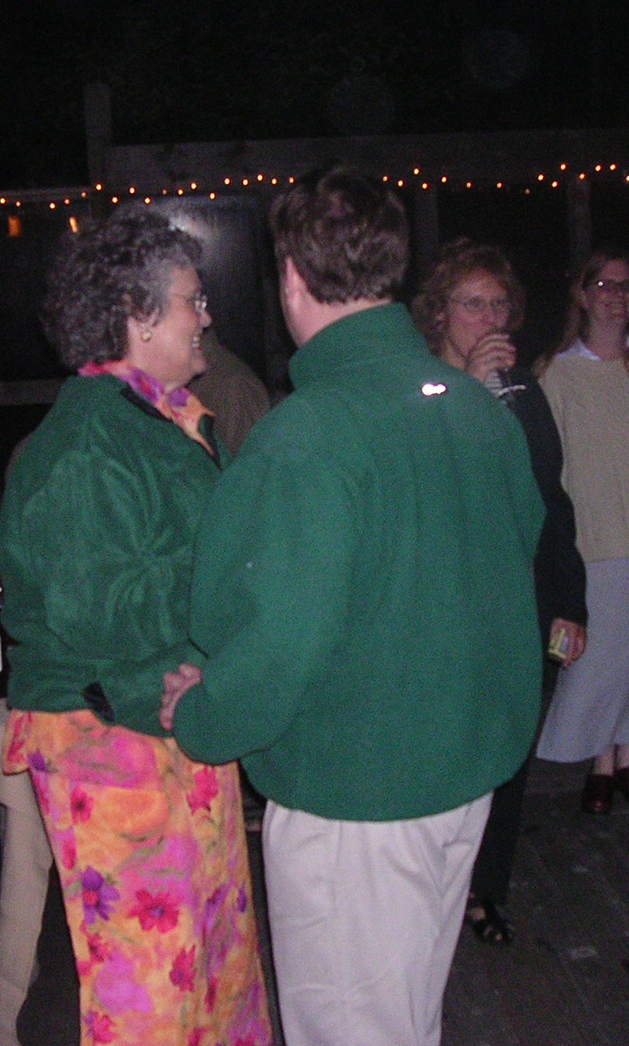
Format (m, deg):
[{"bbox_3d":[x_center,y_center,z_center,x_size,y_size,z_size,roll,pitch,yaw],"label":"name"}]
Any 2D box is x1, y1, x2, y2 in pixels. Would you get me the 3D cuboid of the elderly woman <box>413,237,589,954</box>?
[{"bbox_3d":[0.436,0.171,3.744,0.520,1.690,0.360,-4,7,-9],"label":"elderly woman"}]

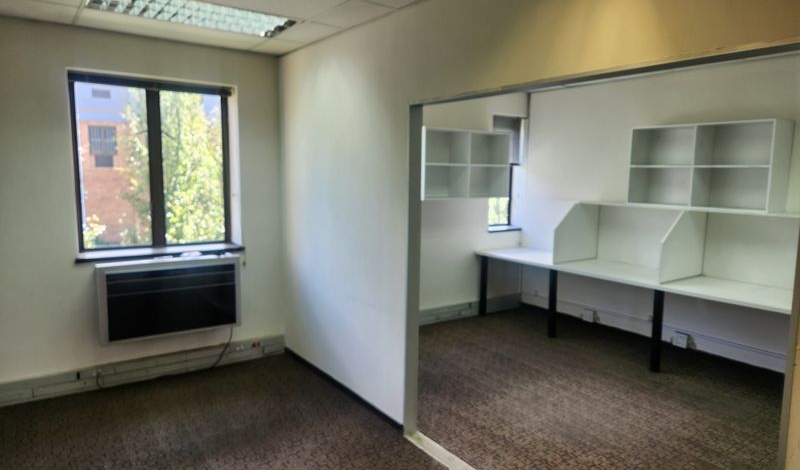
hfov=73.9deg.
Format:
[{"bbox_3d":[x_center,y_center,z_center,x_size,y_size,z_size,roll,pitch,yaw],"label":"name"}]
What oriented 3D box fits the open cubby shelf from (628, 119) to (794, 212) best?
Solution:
[{"bbox_3d":[2.632,-0.588,4.606,0.370,0.705,1.145,-4,9,-36],"label":"open cubby shelf"}]

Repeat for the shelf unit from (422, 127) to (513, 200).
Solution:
[{"bbox_3d":[0.602,-0.720,5.512,1.210,0.687,0.350,-4,9,-36],"label":"shelf unit"}]

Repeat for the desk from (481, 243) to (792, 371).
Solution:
[{"bbox_3d":[2.131,0.695,5.061,0.800,0.726,3.200,-4,9,-36],"label":"desk"}]

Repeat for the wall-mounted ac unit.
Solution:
[{"bbox_3d":[-1.753,0.470,4.118,1.009,0.568,0.145,-4,9,-36],"label":"wall-mounted ac unit"}]

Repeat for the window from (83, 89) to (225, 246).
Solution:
[{"bbox_3d":[-1.911,-0.541,4.204,1.150,1.285,0.090,-4,9,-36],"label":"window"}]

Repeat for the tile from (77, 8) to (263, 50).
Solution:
[{"bbox_3d":[-1.593,-1.454,3.765,1.200,0.025,0.492,-4,9,-36],"label":"tile"}]

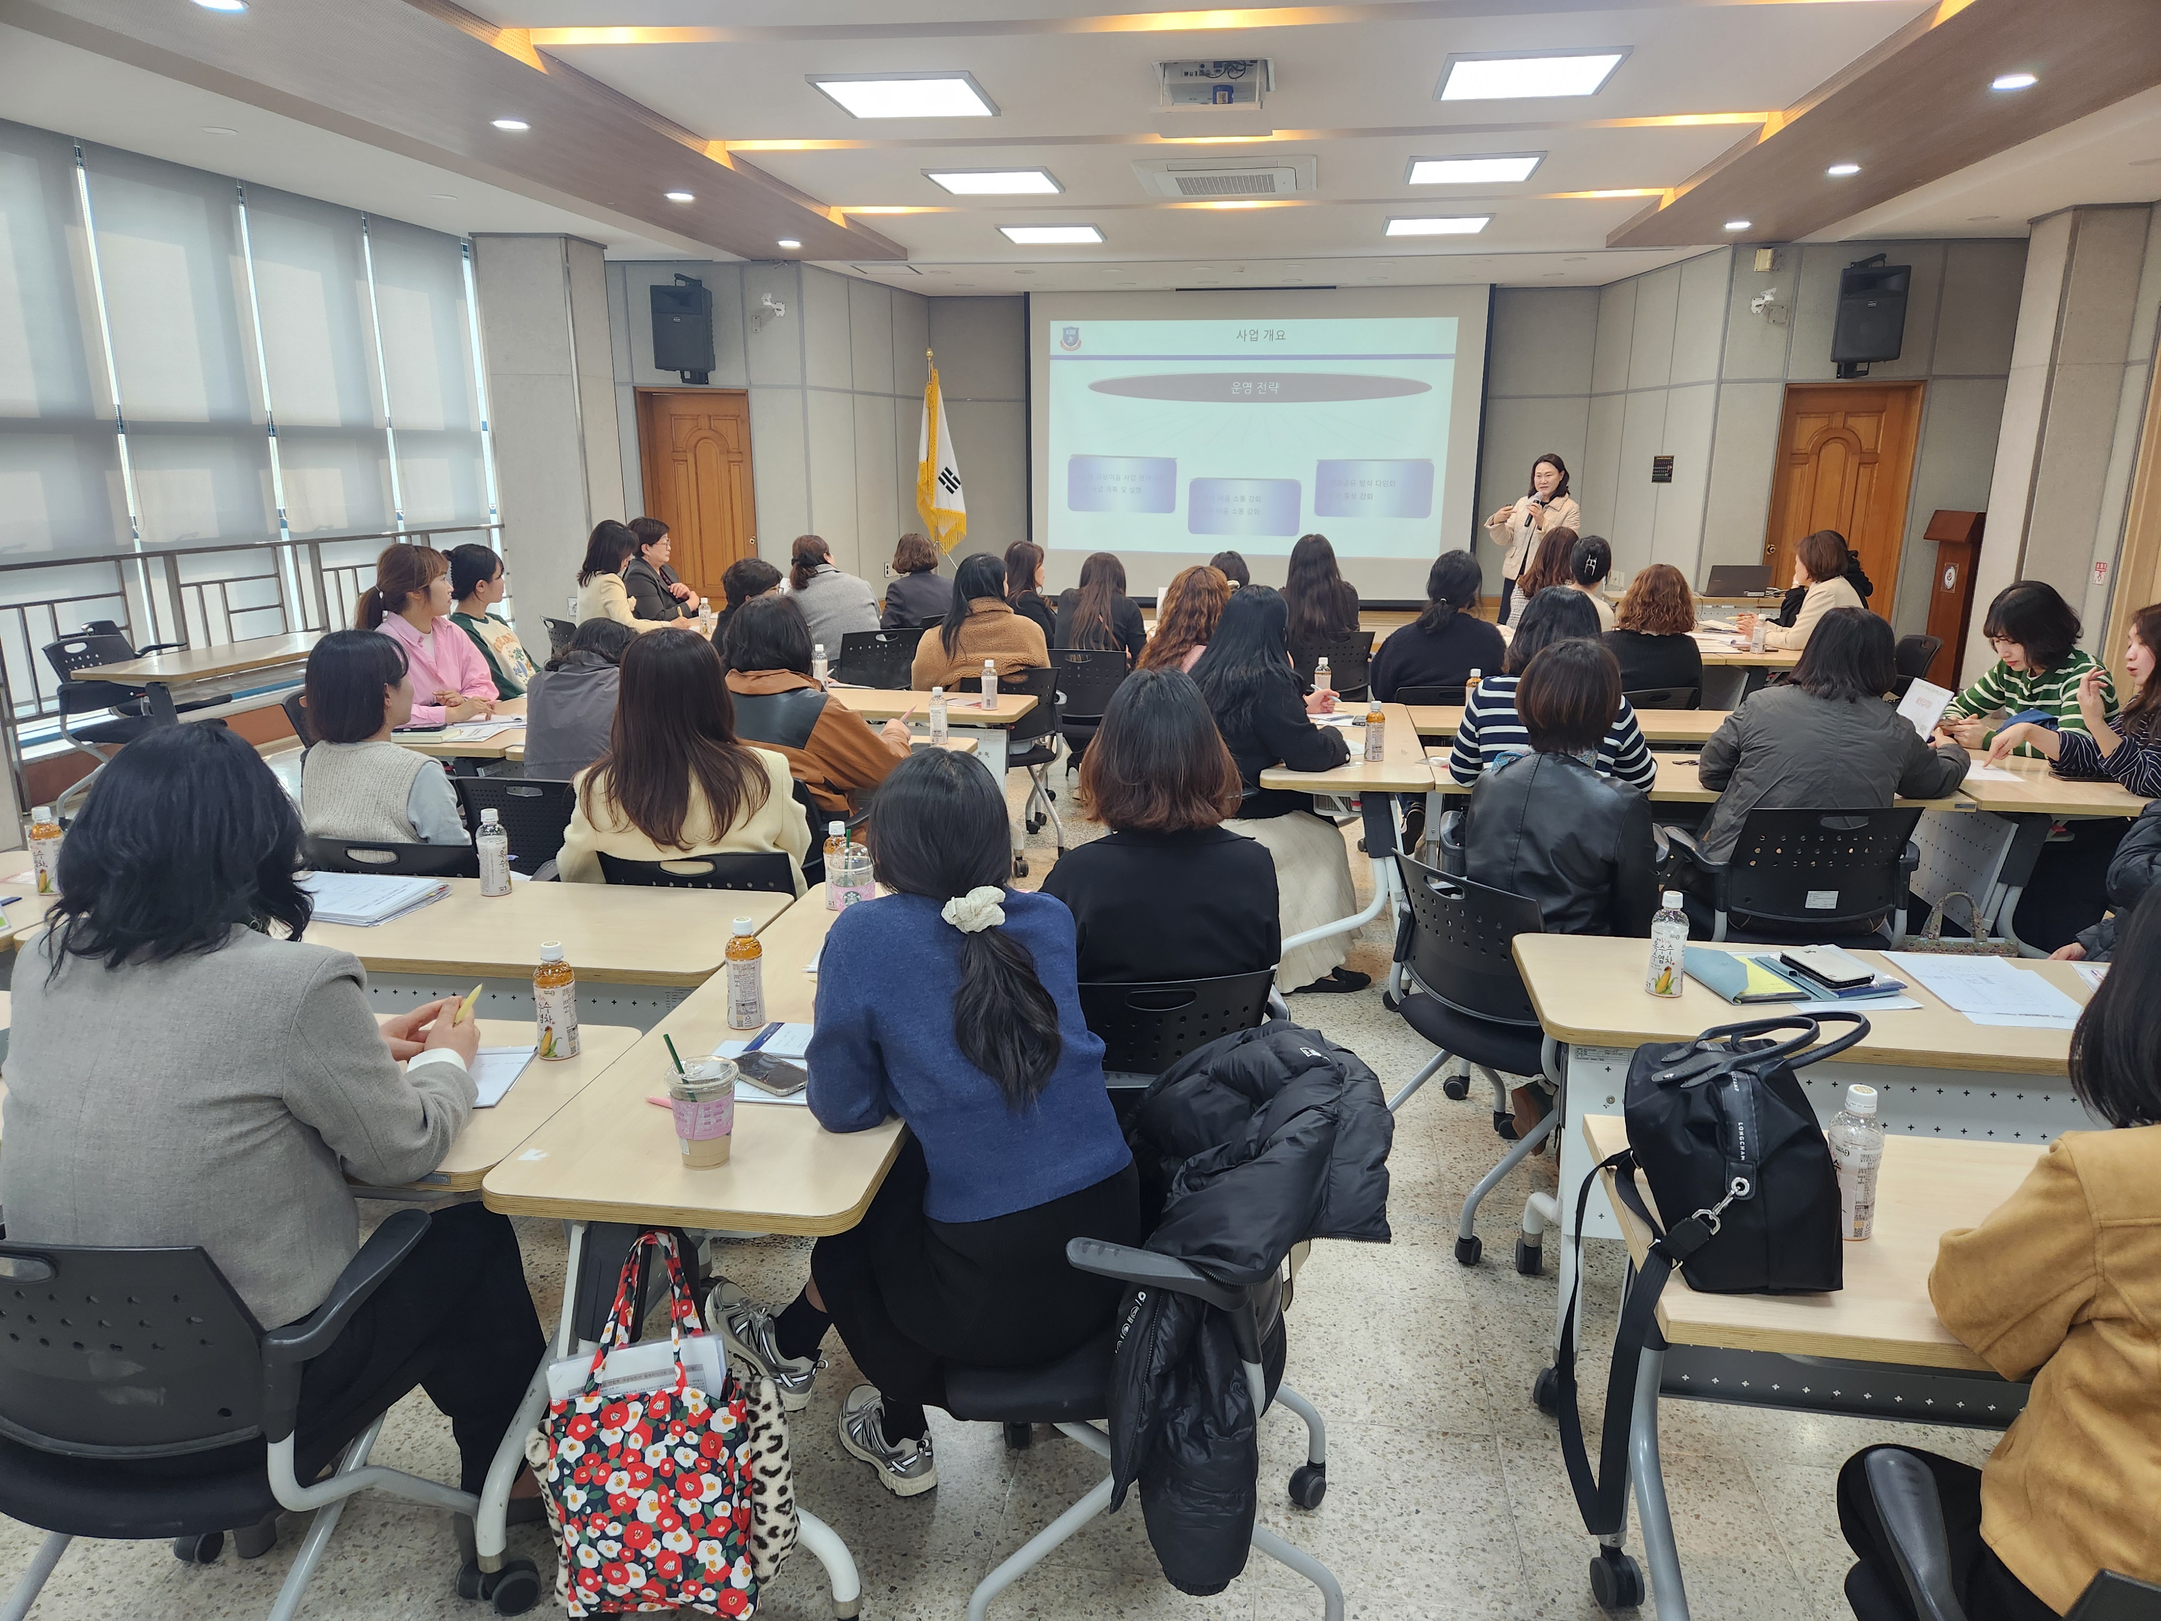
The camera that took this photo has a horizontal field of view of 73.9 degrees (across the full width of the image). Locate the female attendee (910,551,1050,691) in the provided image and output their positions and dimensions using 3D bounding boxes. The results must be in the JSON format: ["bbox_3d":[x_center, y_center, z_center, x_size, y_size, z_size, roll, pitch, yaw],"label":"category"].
[{"bbox_3d":[-0.421,-0.471,6.136,0.540,1.260,0.720,0,14,0],"label":"female attendee"}]

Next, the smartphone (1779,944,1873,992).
[{"bbox_3d":[1.335,0.280,2.565,0.084,0.012,0.162,-2,14,-7],"label":"smartphone"}]

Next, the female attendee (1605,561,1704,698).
[{"bbox_3d":[2.307,-0.440,6.134,0.470,1.240,0.720,-2,14,-7],"label":"female attendee"}]

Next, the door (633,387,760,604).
[{"bbox_3d":[-2.812,-2.014,10.655,0.880,2.130,0.100,0,14,2],"label":"door"}]

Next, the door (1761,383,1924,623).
[{"bbox_3d":[5.229,-1.901,9.937,0.908,2.012,0.100,2,15,6],"label":"door"}]

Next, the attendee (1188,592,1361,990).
[{"bbox_3d":[0.639,-0.072,4.514,0.700,1.250,0.500,-4,14,-15],"label":"attendee"}]

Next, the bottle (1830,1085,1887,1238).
[{"bbox_3d":[0.957,0.430,1.765,0.062,0.189,0.062,2,14,9],"label":"bottle"}]

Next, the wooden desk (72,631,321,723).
[{"bbox_3d":[-3.825,-0.399,6.776,0.520,0.720,1.440,4,15,16],"label":"wooden desk"}]

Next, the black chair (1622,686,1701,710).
[{"bbox_3d":[2.224,-0.155,5.893,0.580,0.800,0.580,-3,14,-12],"label":"black chair"}]

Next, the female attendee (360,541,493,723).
[{"bbox_3d":[-2.354,-0.320,5.412,0.760,1.340,0.540,-1,14,-5],"label":"female attendee"}]

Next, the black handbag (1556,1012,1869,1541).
[{"bbox_3d":[0.776,0.556,1.782,0.280,0.650,0.360,2,14,8],"label":"black handbag"}]

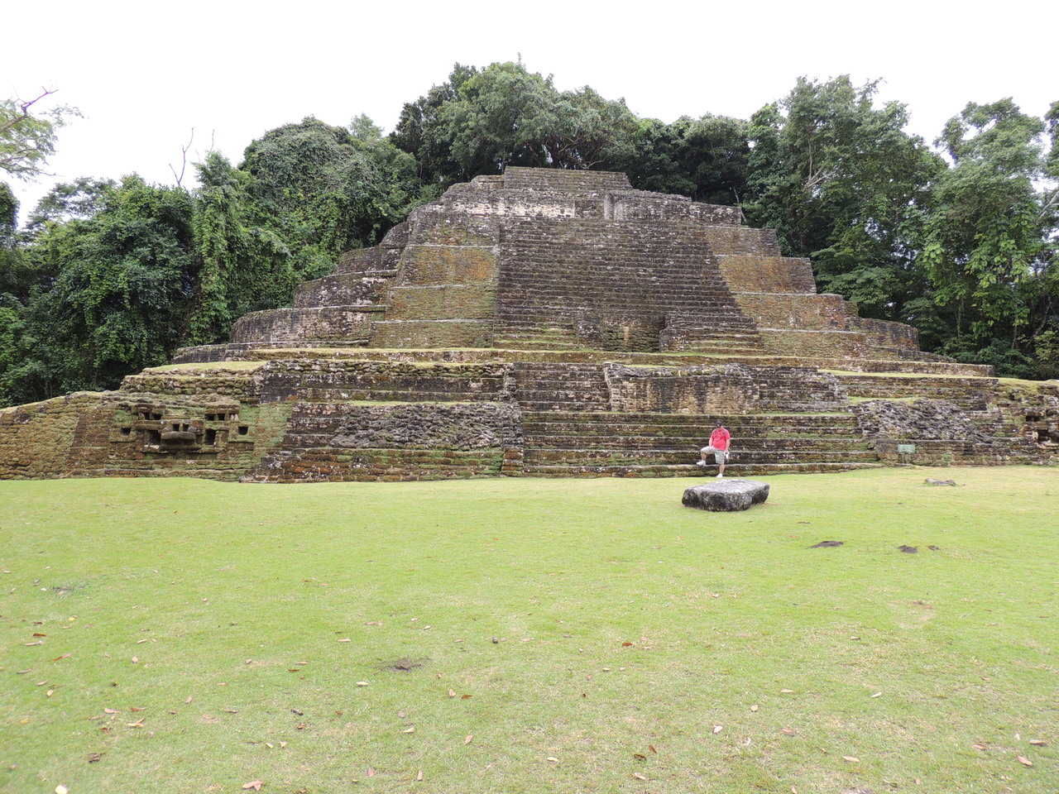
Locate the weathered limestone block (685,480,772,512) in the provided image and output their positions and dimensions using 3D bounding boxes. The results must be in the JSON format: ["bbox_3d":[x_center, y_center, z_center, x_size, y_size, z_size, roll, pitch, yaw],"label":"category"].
[{"bbox_3d":[4.290,2.109,15.687,1.178,0.394,2.102,-1,-2,34],"label":"weathered limestone block"}]

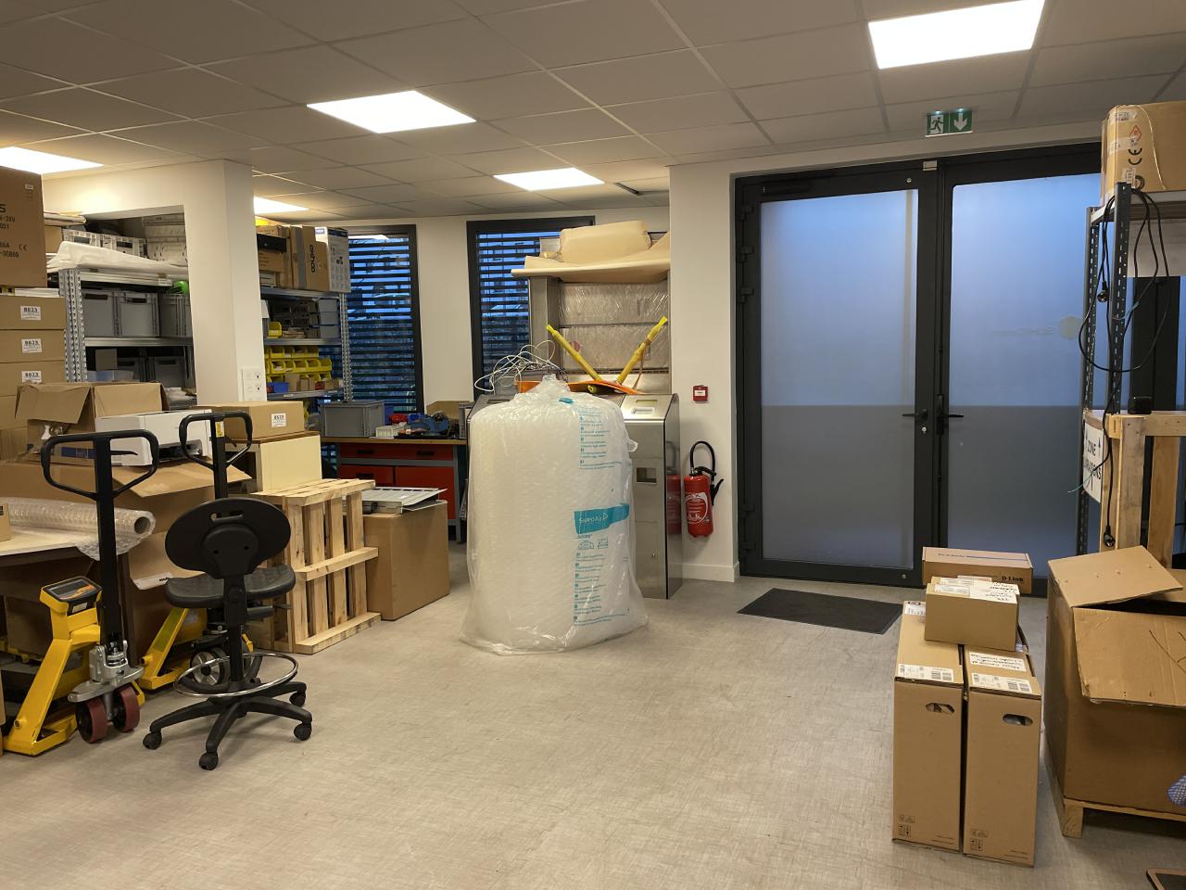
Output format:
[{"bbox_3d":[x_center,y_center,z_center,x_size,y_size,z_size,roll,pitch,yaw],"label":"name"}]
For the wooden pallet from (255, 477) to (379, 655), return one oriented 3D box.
[{"bbox_3d":[-1.446,0.612,4.726,0.325,0.798,0.606,1,7,21],"label":"wooden pallet"}]

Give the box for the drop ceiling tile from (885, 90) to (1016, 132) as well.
[{"bbox_3d":[1.757,-1.632,4.371,0.600,0.025,0.600,1,7,21],"label":"drop ceiling tile"}]

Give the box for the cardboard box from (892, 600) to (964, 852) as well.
[{"bbox_3d":[1.109,0.877,2.948,0.181,0.494,0.832,1,7,21],"label":"cardboard box"}]

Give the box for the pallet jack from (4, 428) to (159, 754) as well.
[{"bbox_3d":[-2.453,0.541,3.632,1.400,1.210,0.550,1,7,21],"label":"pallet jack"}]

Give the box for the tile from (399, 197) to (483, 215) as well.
[{"bbox_3d":[-1.181,-1.819,6.766,0.600,0.025,0.600,1,7,21],"label":"tile"}]

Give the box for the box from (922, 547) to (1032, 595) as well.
[{"bbox_3d":[1.390,0.450,3.216,0.352,0.087,0.222,1,7,24],"label":"box"}]

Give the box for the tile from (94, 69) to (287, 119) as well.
[{"bbox_3d":[-1.691,-1.490,3.780,0.597,0.020,0.597,1,7,21],"label":"tile"}]

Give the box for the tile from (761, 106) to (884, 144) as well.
[{"bbox_3d":[1.196,-1.641,4.585,0.600,0.025,0.600,1,7,21],"label":"tile"}]

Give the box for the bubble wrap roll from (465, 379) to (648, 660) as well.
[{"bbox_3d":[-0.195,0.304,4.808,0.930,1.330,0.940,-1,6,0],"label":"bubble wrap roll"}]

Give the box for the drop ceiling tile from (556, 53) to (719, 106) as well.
[{"bbox_3d":[0.205,-1.521,3.695,0.590,0.025,0.590,1,7,21],"label":"drop ceiling tile"}]

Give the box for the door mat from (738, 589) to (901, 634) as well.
[{"bbox_3d":[1.295,0.917,4.994,0.805,0.010,0.585,3,7,32],"label":"door mat"}]

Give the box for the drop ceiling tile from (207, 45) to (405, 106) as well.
[{"bbox_3d":[-1.130,-1.474,3.566,0.590,0.025,0.590,1,7,21],"label":"drop ceiling tile"}]

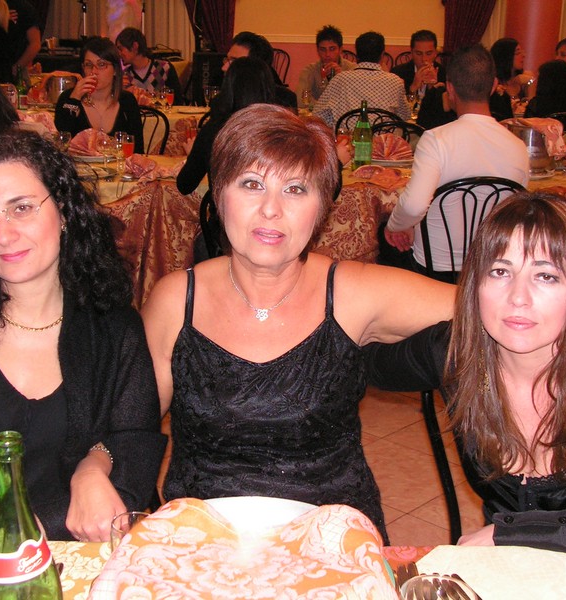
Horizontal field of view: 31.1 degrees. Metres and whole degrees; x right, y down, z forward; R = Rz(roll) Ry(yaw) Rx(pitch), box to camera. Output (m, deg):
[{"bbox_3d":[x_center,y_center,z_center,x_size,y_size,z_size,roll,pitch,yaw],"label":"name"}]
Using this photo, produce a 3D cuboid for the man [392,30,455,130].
[{"bbox_3d":[0.848,-0.990,6.300,0.550,1.290,0.750,1,16,0],"label":"man"}]

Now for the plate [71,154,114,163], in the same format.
[{"bbox_3d":[-0.873,-0.641,4.609,0.250,0.030,0.250,1,16,0],"label":"plate"}]

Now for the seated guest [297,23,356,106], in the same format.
[{"bbox_3d":[0.300,-1.239,7.095,0.520,1.320,0.720,2,16,6],"label":"seated guest"}]

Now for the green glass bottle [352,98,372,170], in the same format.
[{"bbox_3d":[0.358,-0.737,4.550,0.085,0.304,0.085,2,16,0],"label":"green glass bottle"}]

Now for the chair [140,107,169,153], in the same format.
[{"bbox_3d":[-0.856,-0.730,6.138,0.420,0.890,0.480,2,16,0],"label":"chair"}]

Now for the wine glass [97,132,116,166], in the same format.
[{"bbox_3d":[-0.779,-0.665,4.490,0.073,0.140,0.073,2,16,0],"label":"wine glass"}]

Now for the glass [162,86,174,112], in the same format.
[{"bbox_3d":[-0.745,-1.323,6.649,0.075,0.165,0.075,1,16,0],"label":"glass"}]

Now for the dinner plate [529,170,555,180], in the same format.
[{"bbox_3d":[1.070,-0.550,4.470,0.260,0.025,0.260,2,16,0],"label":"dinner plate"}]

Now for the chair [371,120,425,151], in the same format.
[{"bbox_3d":[0.538,-0.387,4.881,0.420,0.900,0.500,2,16,4],"label":"chair"}]

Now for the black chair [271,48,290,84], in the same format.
[{"bbox_3d":[-0.128,-2.702,12.982,0.420,0.900,0.480,2,16,6],"label":"black chair"}]

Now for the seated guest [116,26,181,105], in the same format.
[{"bbox_3d":[-0.970,-1.266,7.201,0.520,1.290,0.720,5,16,15],"label":"seated guest"}]

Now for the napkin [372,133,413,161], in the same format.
[{"bbox_3d":[0.498,-0.694,4.628,0.190,0.115,0.080,1,16,0],"label":"napkin"}]

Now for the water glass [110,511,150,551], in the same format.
[{"bbox_3d":[-0.188,0.325,1.288,0.061,0.095,0.061,1,16,0],"label":"water glass"}]

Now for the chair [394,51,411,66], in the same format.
[{"bbox_3d":[1.592,-2.627,12.782,0.420,0.900,0.480,2,16,6],"label":"chair"}]

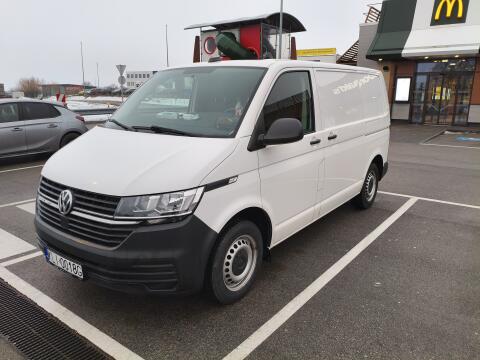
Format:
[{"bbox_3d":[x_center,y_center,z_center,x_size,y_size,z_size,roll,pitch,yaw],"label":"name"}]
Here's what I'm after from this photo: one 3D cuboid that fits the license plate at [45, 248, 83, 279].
[{"bbox_3d":[-1.272,0.598,2.587,0.520,0.114,0.025,11,18,36],"label":"license plate"}]

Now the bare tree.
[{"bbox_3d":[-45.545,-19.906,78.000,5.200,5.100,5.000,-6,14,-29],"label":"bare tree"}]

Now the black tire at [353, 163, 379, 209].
[{"bbox_3d":[1.783,0.072,5.137,0.215,0.670,0.670,11,18,36],"label":"black tire"}]

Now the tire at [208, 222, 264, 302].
[{"bbox_3d":[-0.062,0.626,2.837,0.215,0.670,0.670,11,18,36],"label":"tire"}]

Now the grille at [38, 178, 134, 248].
[{"bbox_3d":[-1.188,0.197,2.593,1.110,0.350,0.190,11,18,36],"label":"grille"}]

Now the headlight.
[{"bbox_3d":[-0.545,0.155,2.374,0.510,0.235,0.380,11,18,36],"label":"headlight"}]

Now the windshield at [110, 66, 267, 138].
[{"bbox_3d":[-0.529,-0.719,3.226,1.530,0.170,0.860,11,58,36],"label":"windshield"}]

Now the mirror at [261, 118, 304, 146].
[{"bbox_3d":[0.309,-0.363,2.719,0.270,0.210,0.190,11,18,36],"label":"mirror"}]

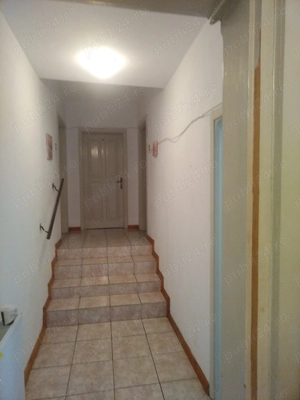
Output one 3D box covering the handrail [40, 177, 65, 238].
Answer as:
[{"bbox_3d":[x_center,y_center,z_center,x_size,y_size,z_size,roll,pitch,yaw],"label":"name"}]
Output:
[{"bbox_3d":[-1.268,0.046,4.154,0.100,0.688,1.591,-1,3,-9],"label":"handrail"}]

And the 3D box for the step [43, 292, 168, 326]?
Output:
[{"bbox_3d":[-0.523,1.346,3.889,1.425,0.191,0.373,-1,3,-9],"label":"step"}]

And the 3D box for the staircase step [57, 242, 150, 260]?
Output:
[{"bbox_3d":[-0.696,0.780,4.902,1.425,0.157,0.351,-1,3,-9],"label":"staircase step"}]

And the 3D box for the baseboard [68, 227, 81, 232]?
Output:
[{"bbox_3d":[-1.525,0.592,6.313,0.232,0.074,0.018,-1,3,-9],"label":"baseboard"}]

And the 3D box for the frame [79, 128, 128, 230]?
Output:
[{"bbox_3d":[-0.950,-0.429,6.447,0.966,2.080,0.137,-1,3,-9],"label":"frame"}]

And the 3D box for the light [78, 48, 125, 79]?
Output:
[{"bbox_3d":[-0.468,-1.296,3.022,0.422,0.118,0.422,-1,3,-9],"label":"light"}]

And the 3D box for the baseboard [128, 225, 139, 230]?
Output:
[{"bbox_3d":[-0.345,0.564,6.499,0.223,0.074,0.018,-1,3,-9],"label":"baseboard"}]

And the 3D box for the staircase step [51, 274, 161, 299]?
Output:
[{"bbox_3d":[-0.580,1.160,4.223,1.425,0.142,0.325,-1,3,-9],"label":"staircase step"}]

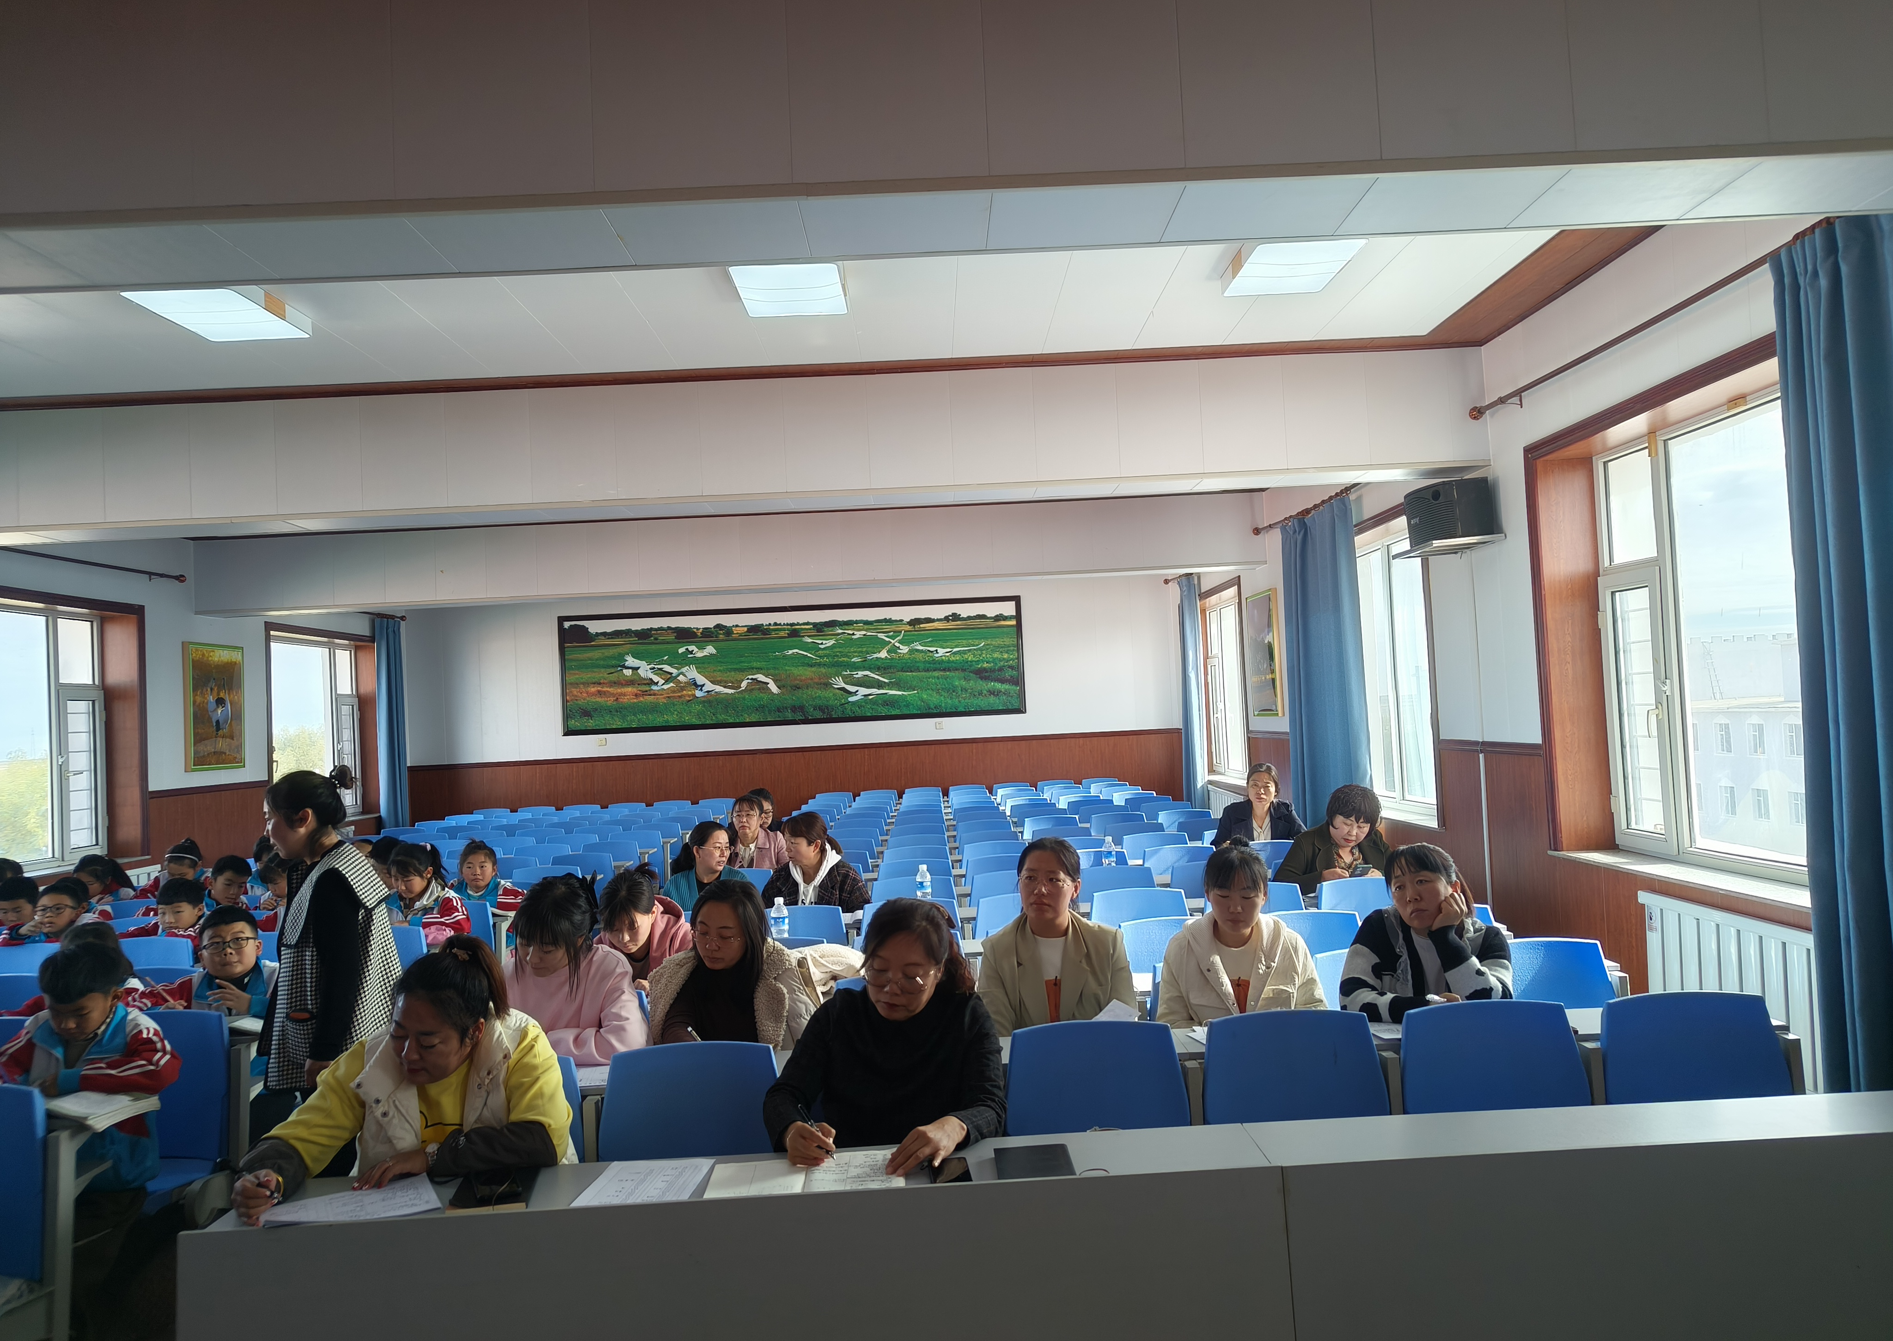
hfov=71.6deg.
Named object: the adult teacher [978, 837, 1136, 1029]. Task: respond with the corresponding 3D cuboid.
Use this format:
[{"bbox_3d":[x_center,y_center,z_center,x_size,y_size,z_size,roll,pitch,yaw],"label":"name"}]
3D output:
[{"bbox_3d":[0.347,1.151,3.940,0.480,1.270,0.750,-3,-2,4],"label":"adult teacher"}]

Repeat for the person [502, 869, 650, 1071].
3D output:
[{"bbox_3d":[-1.083,1.220,3.873,0.480,1.270,0.700,-3,-2,9],"label":"person"}]

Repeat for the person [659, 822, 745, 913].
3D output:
[{"bbox_3d":[-1.146,1.333,6.360,0.480,1.217,0.680,-2,-2,-13],"label":"person"}]

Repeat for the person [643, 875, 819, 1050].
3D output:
[{"bbox_3d":[-0.621,1.222,3.880,0.520,1.220,0.780,-3,-2,-1],"label":"person"}]

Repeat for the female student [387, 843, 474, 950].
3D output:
[{"bbox_3d":[-2.480,1.422,6.333,0.430,1.170,0.700,-4,-2,19],"label":"female student"}]

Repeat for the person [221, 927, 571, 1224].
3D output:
[{"bbox_3d":[-1.086,1.165,2.792,0.660,1.197,0.719,-3,-2,11],"label":"person"}]

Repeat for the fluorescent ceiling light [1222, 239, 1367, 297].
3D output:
[{"bbox_3d":[1.315,-1.569,4.999,0.390,0.089,0.572,-3,-2,-1],"label":"fluorescent ceiling light"}]

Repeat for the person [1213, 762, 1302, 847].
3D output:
[{"bbox_3d":[1.841,1.164,7.592,0.537,1.244,0.750,-3,-2,1],"label":"person"}]

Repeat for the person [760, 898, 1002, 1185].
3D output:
[{"bbox_3d":[-0.122,1.144,3.011,0.540,1.270,0.750,-3,-2,7],"label":"person"}]

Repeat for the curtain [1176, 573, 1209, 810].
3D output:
[{"bbox_3d":[2.609,0.435,13.818,0.160,2.850,1.246,-3,-2,-1],"label":"curtain"}]

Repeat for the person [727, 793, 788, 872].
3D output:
[{"bbox_3d":[-1.152,1.376,7.970,0.470,1.241,0.660,-3,-2,-1],"label":"person"}]

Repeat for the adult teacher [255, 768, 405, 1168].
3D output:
[{"bbox_3d":[-1.669,1.044,3.568,0.380,1.549,0.460,-2,-2,-11],"label":"adult teacher"}]

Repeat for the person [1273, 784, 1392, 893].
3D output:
[{"bbox_3d":[1.911,1.175,6.418,0.560,1.230,0.750,-3,-2,-1],"label":"person"}]

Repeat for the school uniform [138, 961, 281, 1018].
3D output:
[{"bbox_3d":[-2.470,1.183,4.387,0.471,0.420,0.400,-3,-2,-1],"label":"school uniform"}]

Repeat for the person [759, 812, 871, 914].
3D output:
[{"bbox_3d":[-0.589,1.253,5.991,0.511,1.192,0.750,-4,-2,23],"label":"person"}]

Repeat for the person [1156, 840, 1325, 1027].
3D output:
[{"bbox_3d":[0.834,1.087,3.636,0.470,1.226,0.750,-3,-2,-1],"label":"person"}]

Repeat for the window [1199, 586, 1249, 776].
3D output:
[{"bbox_3d":[2.928,0.146,13.820,0.200,2.000,2.420,-3,-2,-1],"label":"window"}]

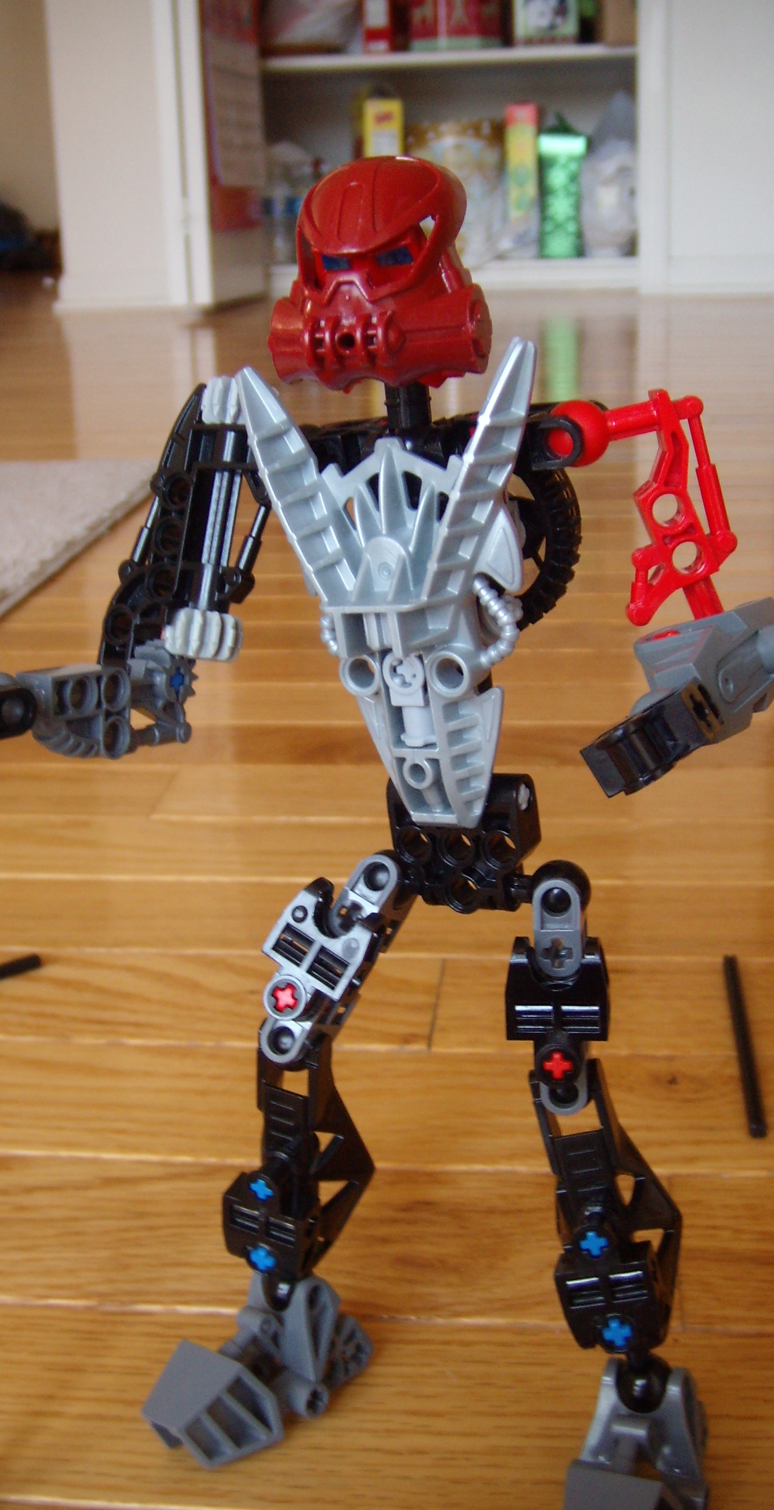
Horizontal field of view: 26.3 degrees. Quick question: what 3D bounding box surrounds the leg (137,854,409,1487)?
[{"bbox_3d":[-0.018,0.074,0.300,0.030,0.109,0.052,14,24,38],"label":"leg"}]

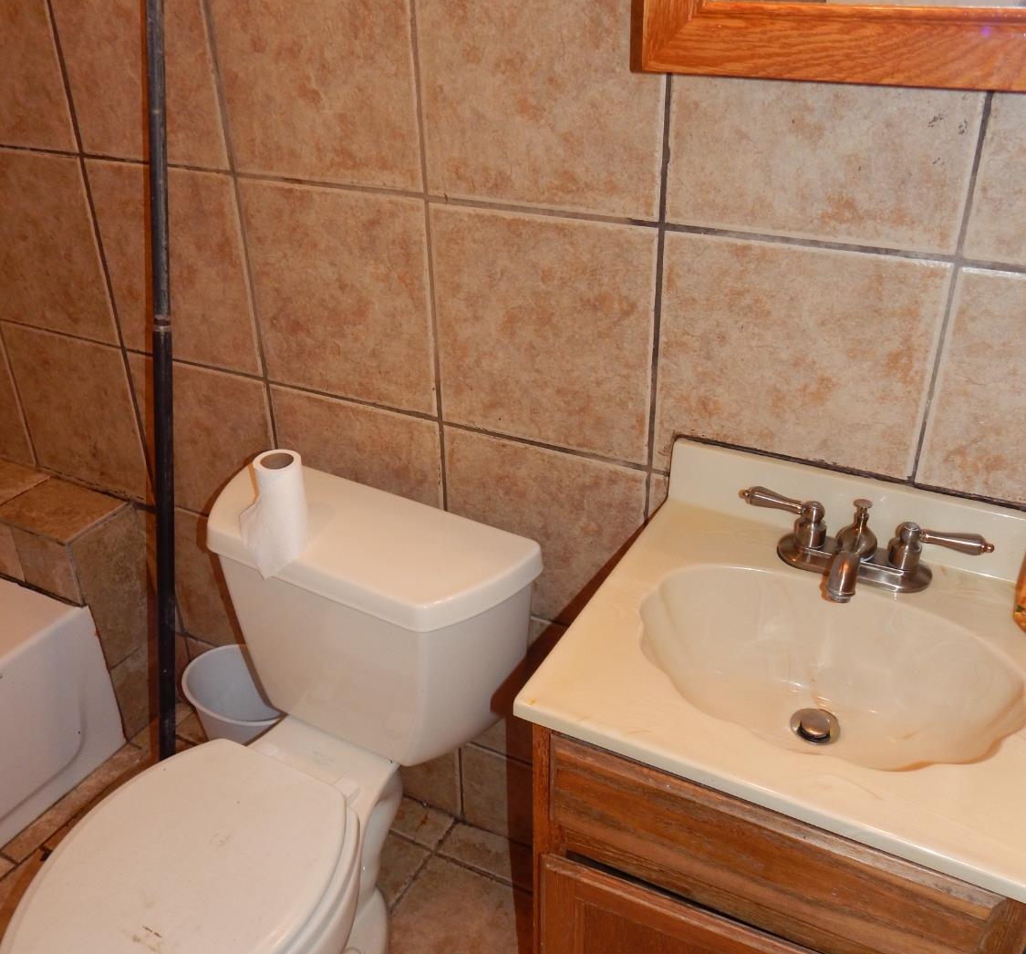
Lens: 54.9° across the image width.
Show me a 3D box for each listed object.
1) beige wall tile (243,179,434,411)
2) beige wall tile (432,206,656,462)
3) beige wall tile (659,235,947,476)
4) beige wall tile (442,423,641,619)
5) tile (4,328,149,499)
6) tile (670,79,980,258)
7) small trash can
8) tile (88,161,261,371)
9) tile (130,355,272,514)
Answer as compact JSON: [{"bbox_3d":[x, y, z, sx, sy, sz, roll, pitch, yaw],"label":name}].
[{"bbox_3d":[-0.239,-0.250,1.373,0.301,0.301,0.013,14,33,25],"label":"beige wall tile"},{"bbox_3d":[0.035,-0.181,1.239,0.301,0.301,0.013,14,33,25],"label":"beige wall tile"},{"bbox_3d":[0.307,-0.113,1.107,0.301,0.301,0.013,14,33,25],"label":"beige wall tile"},{"bbox_3d":[0.041,0.088,1.392,0.301,0.301,0.013,14,33,25],"label":"beige wall tile"},{"bbox_3d":[-0.777,-0.117,1.790,0.301,0.301,0.013,14,33,25],"label":"tile"},{"bbox_3d":[0.299,-0.383,0.955,0.301,0.301,0.013,14,33,25],"label":"tile"},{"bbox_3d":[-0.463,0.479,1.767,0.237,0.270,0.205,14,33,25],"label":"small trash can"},{"bbox_3d":[-0.512,-0.319,1.506,0.301,0.301,0.013,14,33,25],"label":"tile"},{"bbox_3d":[-0.506,-0.049,1.659,0.301,0.301,0.013,14,33,25],"label":"tile"}]

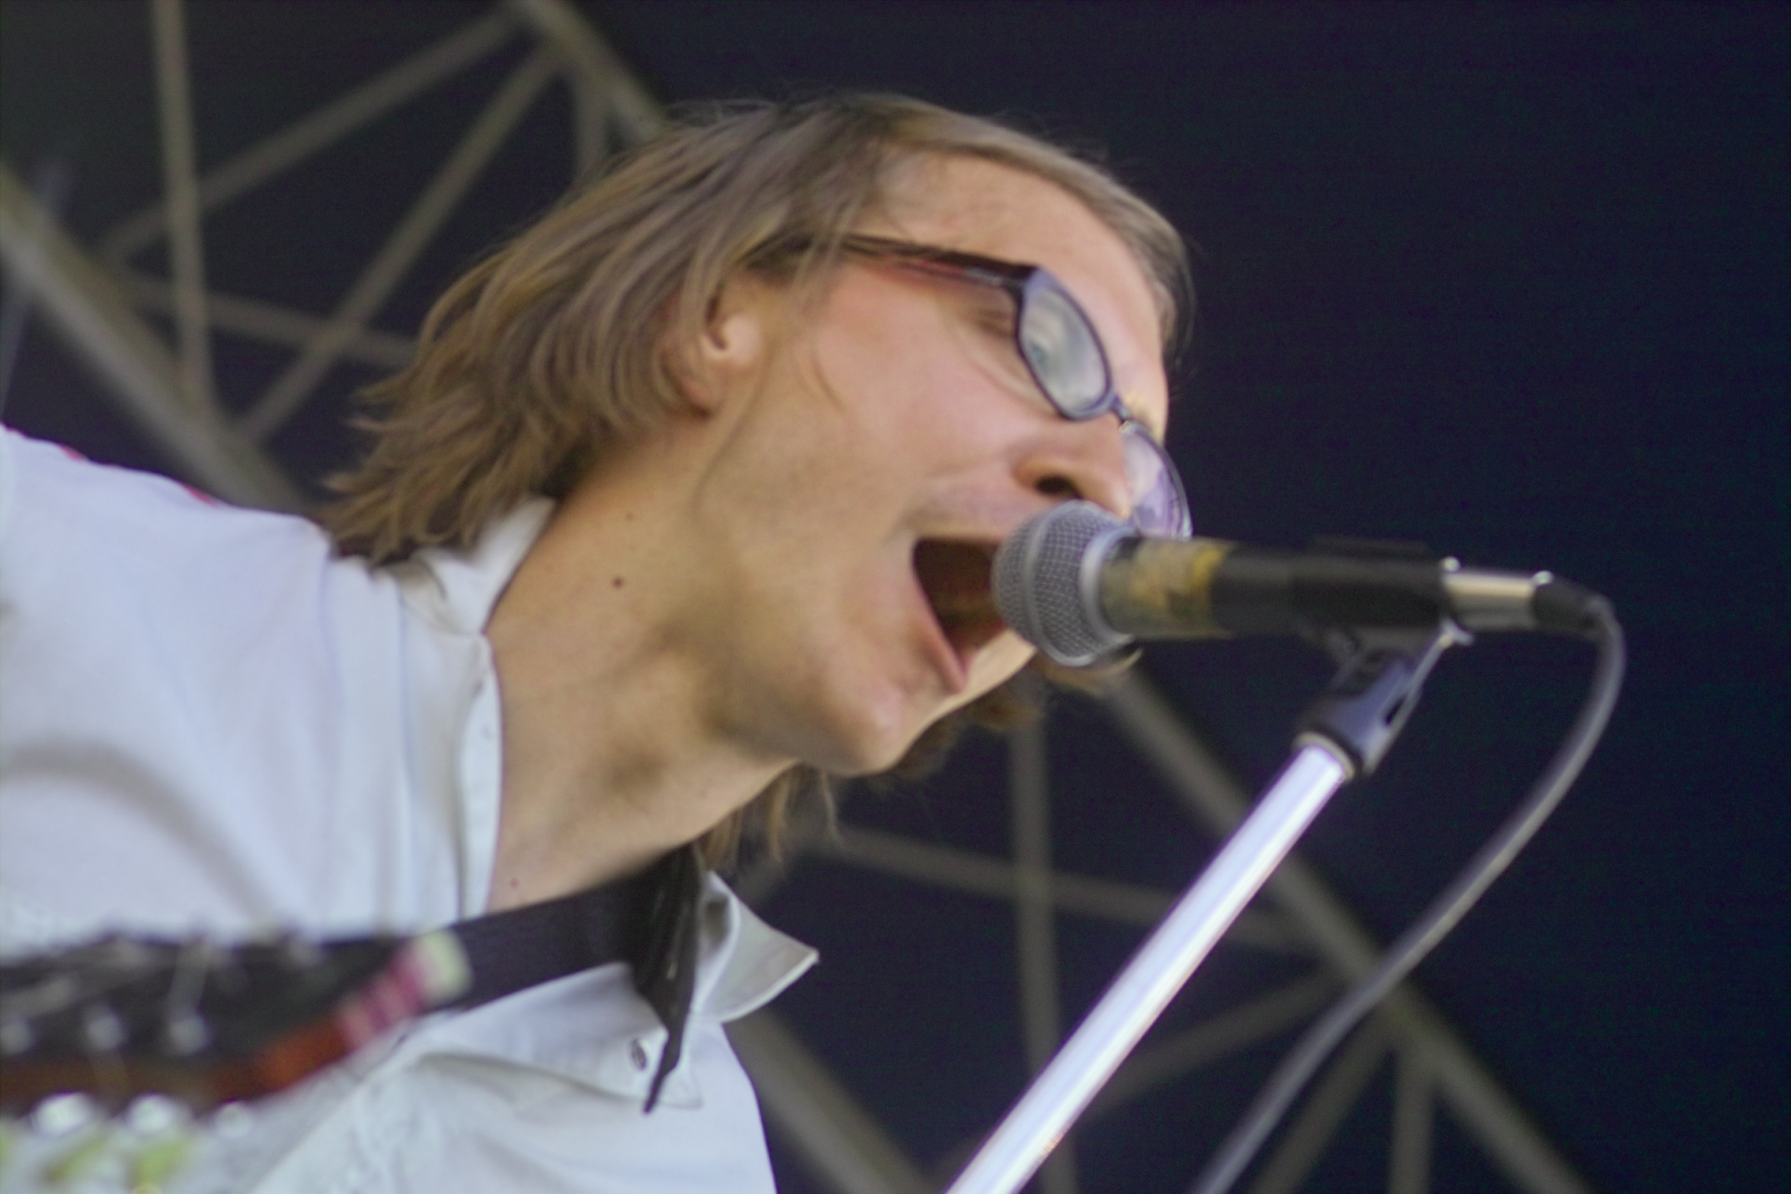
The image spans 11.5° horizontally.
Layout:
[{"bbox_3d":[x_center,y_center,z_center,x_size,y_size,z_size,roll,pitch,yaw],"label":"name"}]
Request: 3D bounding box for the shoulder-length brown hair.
[{"bbox_3d":[-0.034,-0.049,2.926,0.268,0.248,0.200,-7,-46,38],"label":"shoulder-length brown hair"}]

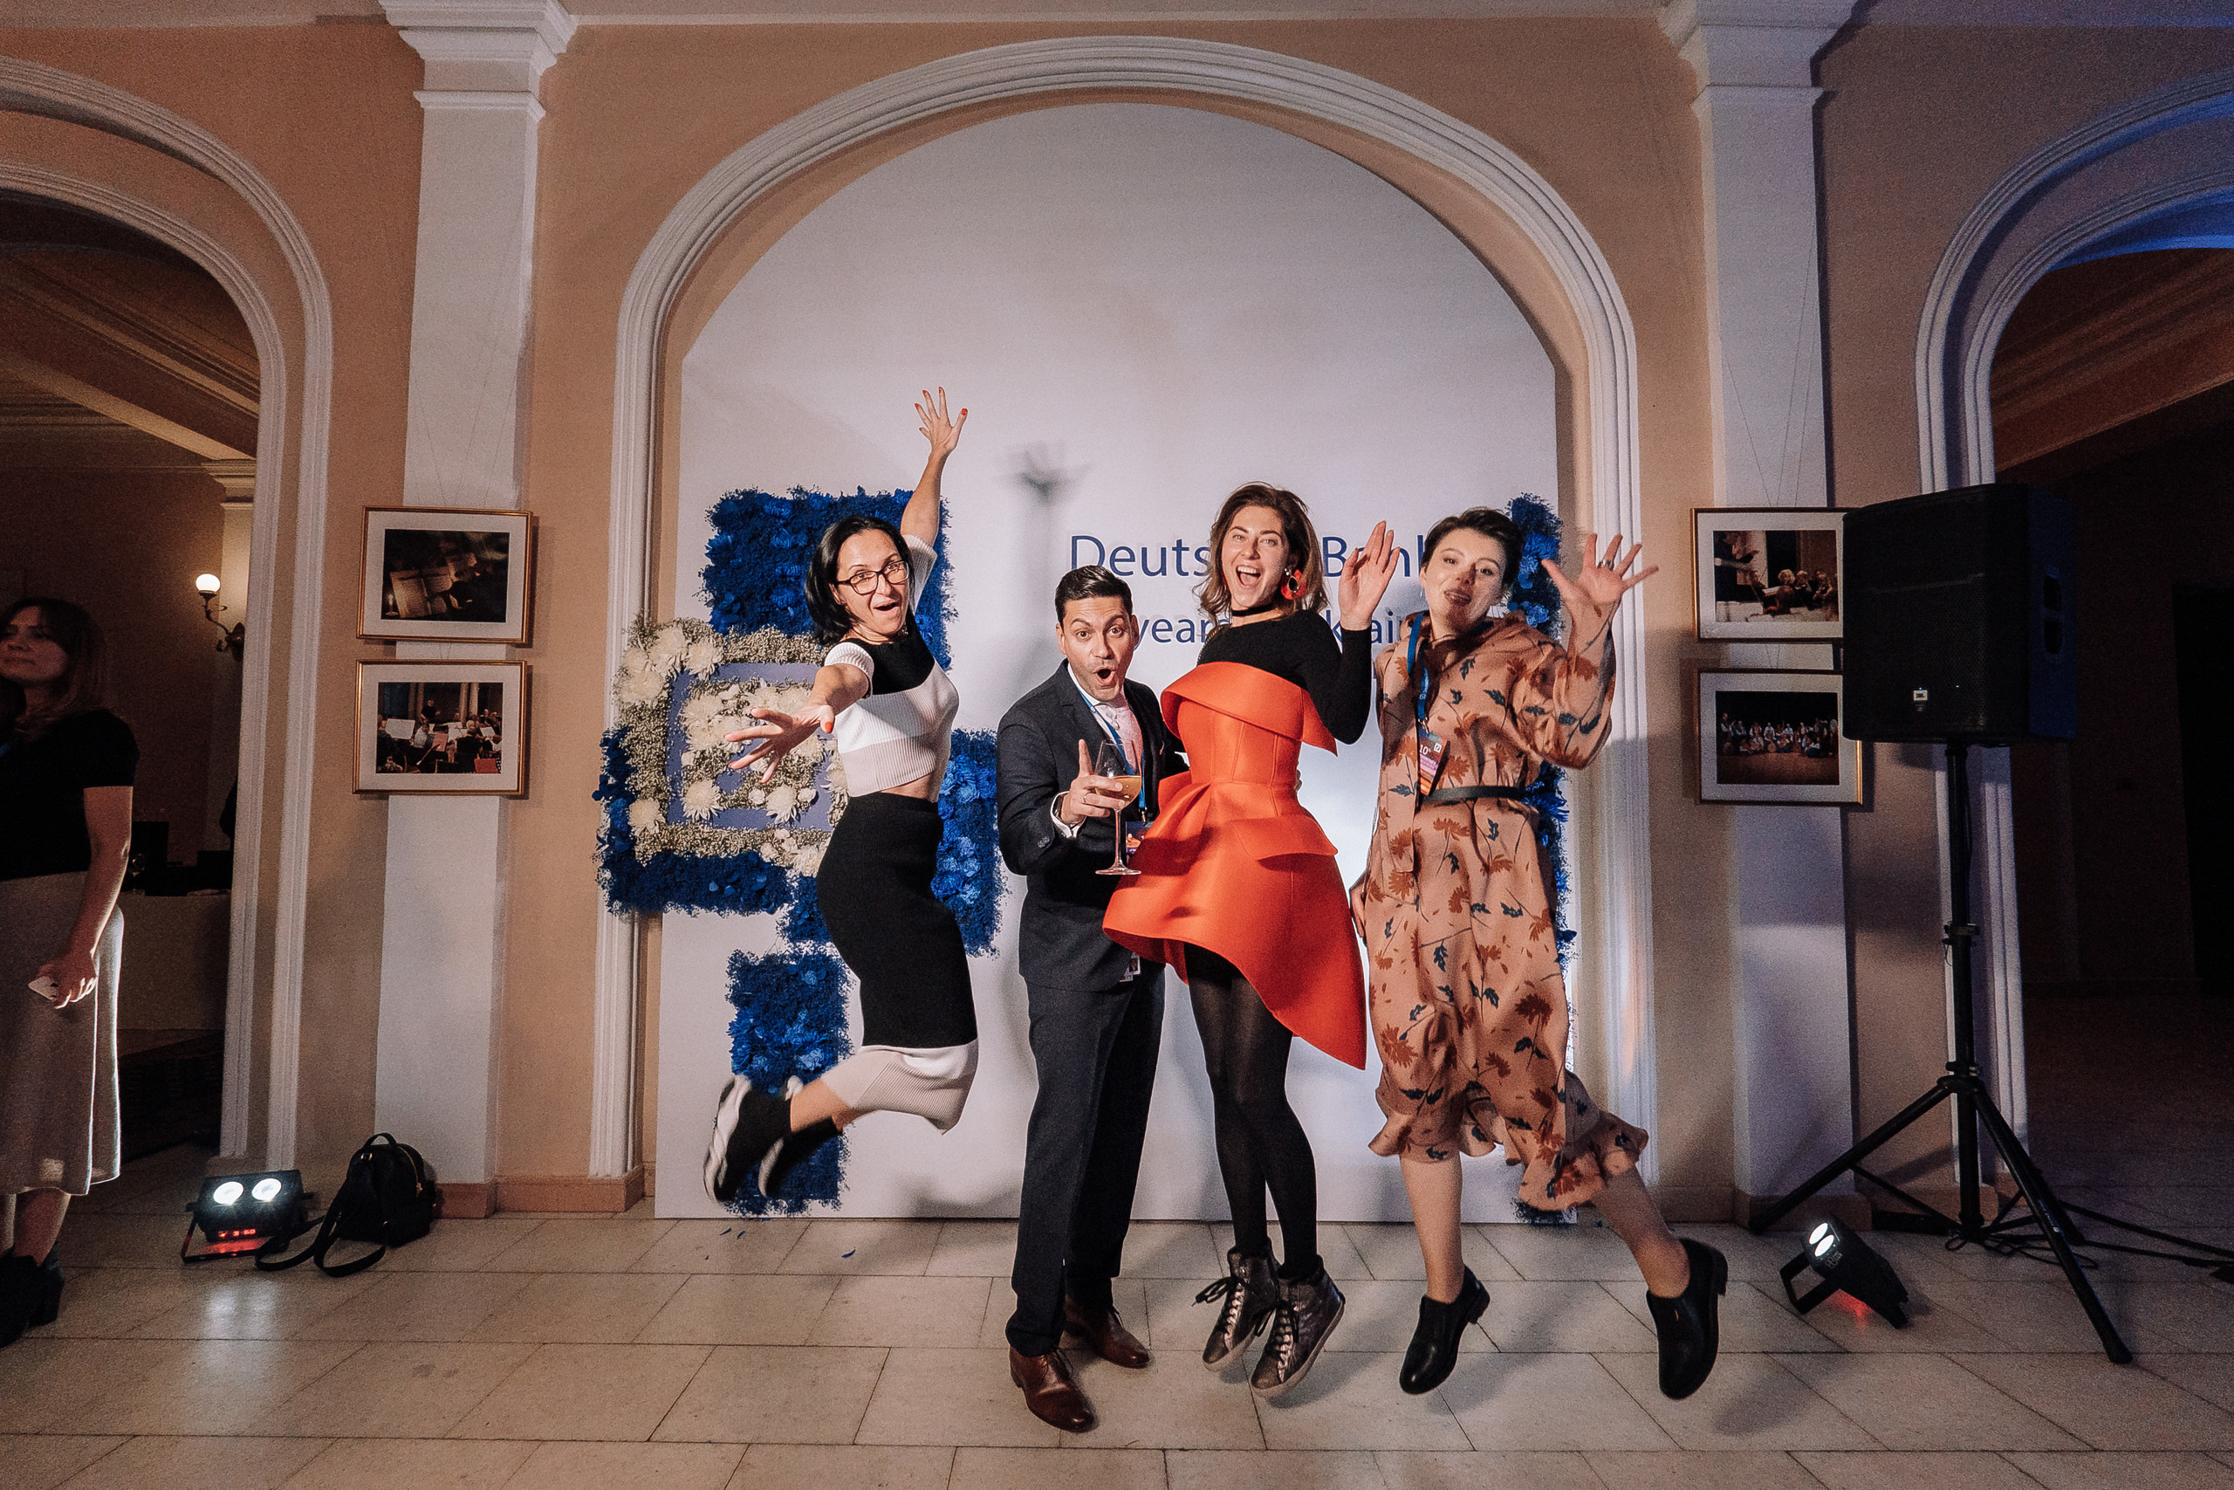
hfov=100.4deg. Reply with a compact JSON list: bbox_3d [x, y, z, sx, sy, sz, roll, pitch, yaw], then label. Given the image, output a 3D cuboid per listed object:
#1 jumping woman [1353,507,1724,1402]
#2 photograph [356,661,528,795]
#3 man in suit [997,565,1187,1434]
[{"bbox_3d":[0.842,0.377,1.806,0.630,1.691,0.460,-2,-4,32],"label":"jumping woman"},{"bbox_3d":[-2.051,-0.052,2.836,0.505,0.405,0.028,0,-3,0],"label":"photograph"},{"bbox_3d":[-0.032,0.491,2.036,0.470,1.770,0.420,2,-4,-26],"label":"man in suit"}]

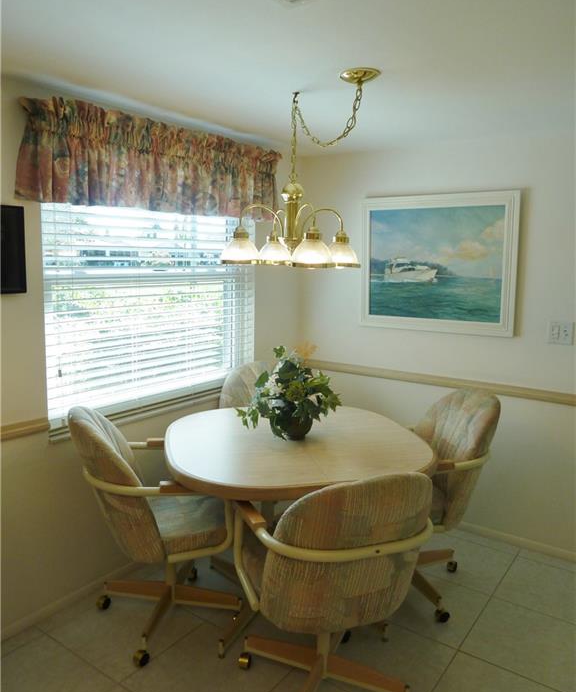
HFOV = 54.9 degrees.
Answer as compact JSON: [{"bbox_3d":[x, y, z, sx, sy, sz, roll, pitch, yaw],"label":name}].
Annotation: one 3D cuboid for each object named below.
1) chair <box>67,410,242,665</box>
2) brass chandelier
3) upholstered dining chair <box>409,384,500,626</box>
[{"bbox_3d":[-0.529,0.693,2.270,0.650,0.920,0.590,-1,9,-8],"label":"chair"},{"bbox_3d":[0.028,-0.652,2.183,0.600,0.671,0.620,0,9,0],"label":"brass chandelier"},{"bbox_3d":[0.583,0.661,2.523,0.640,0.920,0.590,-2,9,-17],"label":"upholstered dining chair"}]

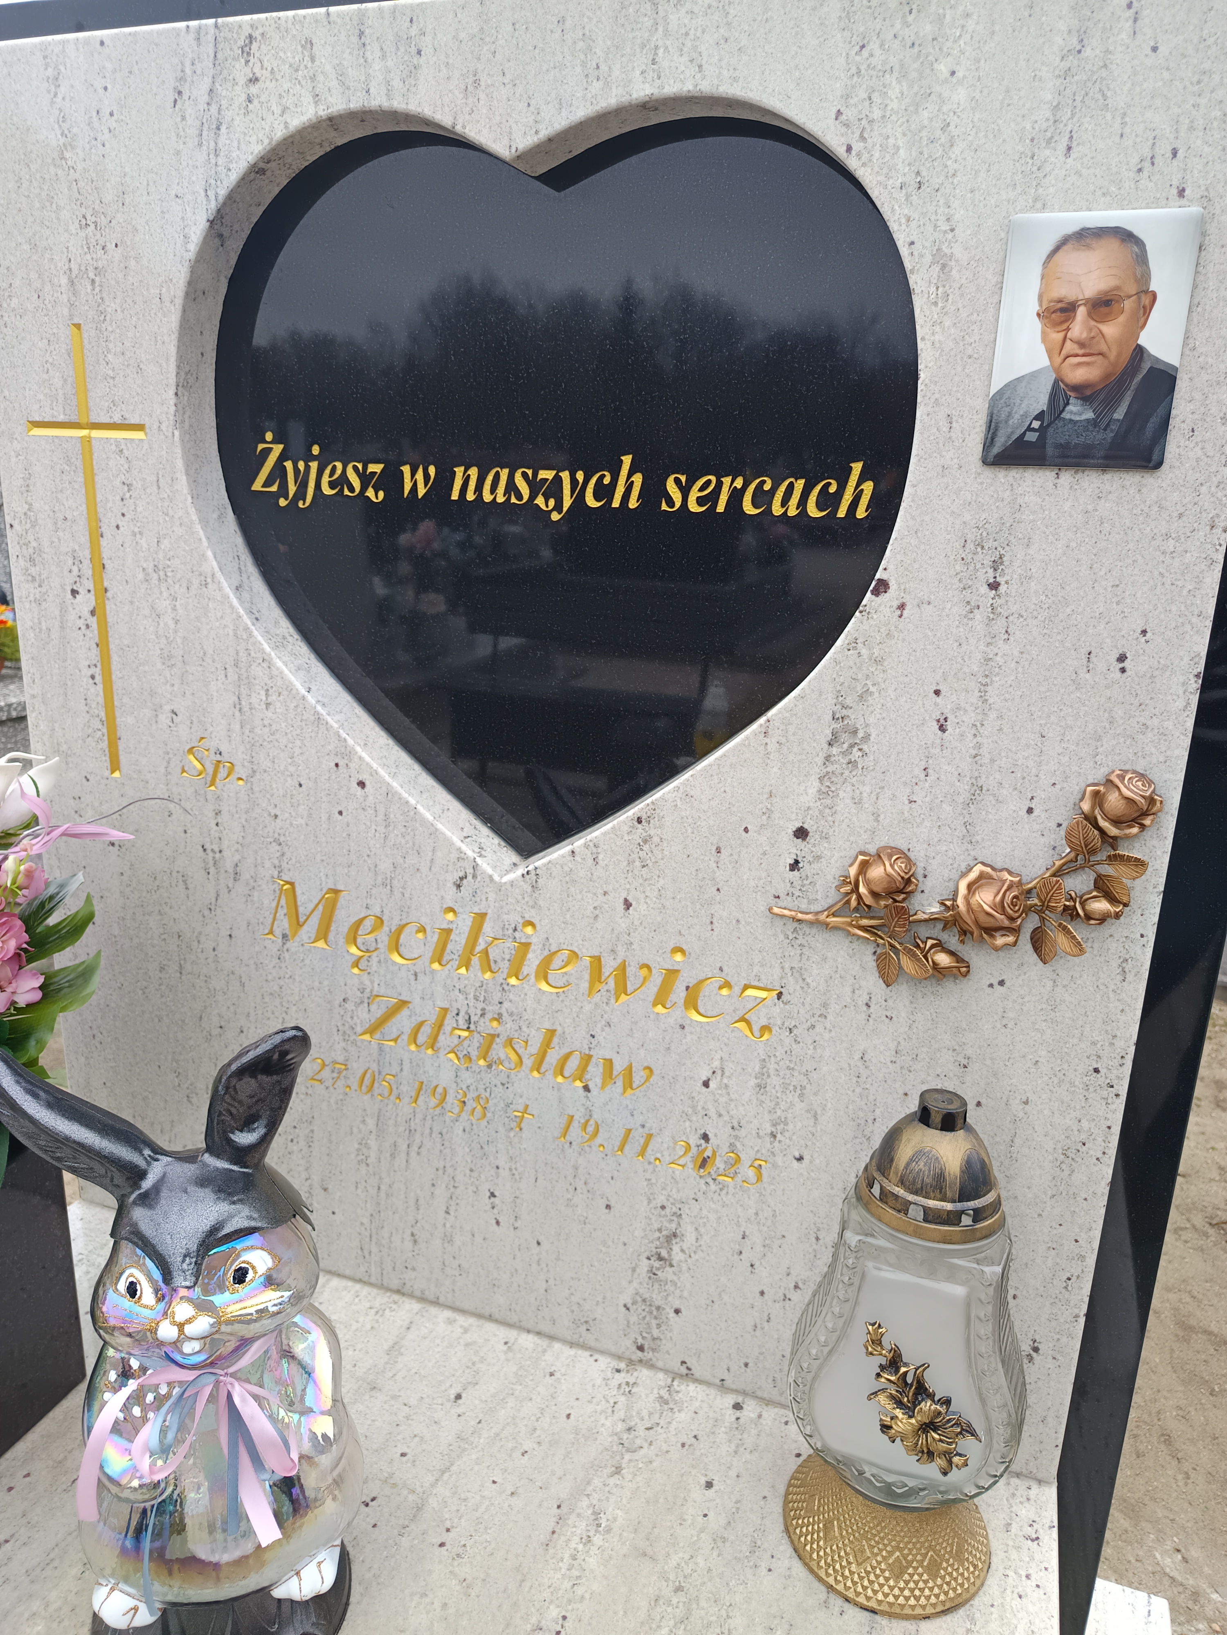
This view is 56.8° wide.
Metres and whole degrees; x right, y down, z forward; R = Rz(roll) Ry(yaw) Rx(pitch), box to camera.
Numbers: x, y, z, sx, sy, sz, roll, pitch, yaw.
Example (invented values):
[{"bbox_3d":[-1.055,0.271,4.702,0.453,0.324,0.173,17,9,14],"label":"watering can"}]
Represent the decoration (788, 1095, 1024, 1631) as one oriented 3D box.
[{"bbox_3d":[0.216,0.369,0.823,0.168,0.367,0.155,8,17,21],"label":"decoration"}]

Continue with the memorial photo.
[{"bbox_3d":[0.295,-0.296,0.707,0.110,0.150,0.010,8,17,18],"label":"memorial photo"}]

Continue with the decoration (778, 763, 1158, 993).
[{"bbox_3d":[0.238,0.042,0.807,0.255,0.185,0.035,8,17,18],"label":"decoration"}]

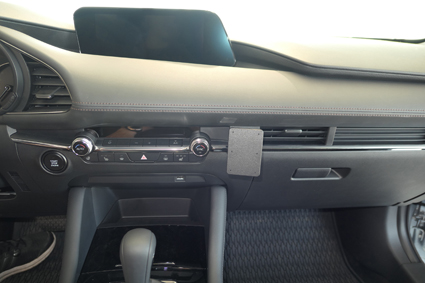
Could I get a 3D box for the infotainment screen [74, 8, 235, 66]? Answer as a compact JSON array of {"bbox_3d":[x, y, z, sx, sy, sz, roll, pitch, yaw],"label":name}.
[{"bbox_3d":[-0.107,-0.197,0.541,0.306,0.103,0.025,3,20,5],"label":"infotainment screen"}]

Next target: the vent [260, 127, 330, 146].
[{"bbox_3d":[0.128,-0.012,0.464,0.116,0.036,0.030,0,28,0],"label":"vent"}]

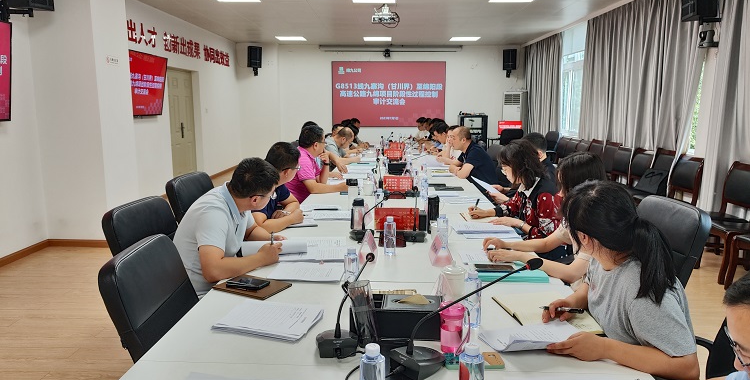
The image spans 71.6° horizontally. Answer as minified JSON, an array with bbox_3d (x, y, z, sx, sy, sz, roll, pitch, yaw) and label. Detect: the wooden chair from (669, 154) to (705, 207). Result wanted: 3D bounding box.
[{"bbox_3d":[3.050,0.113,5.447,0.550,0.910,0.460,0,9,1],"label":"wooden chair"}]

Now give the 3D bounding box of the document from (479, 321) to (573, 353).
[{"bbox_3d":[0.458,0.428,1.514,0.285,0.040,0.180,-2,10,-11],"label":"document"}]

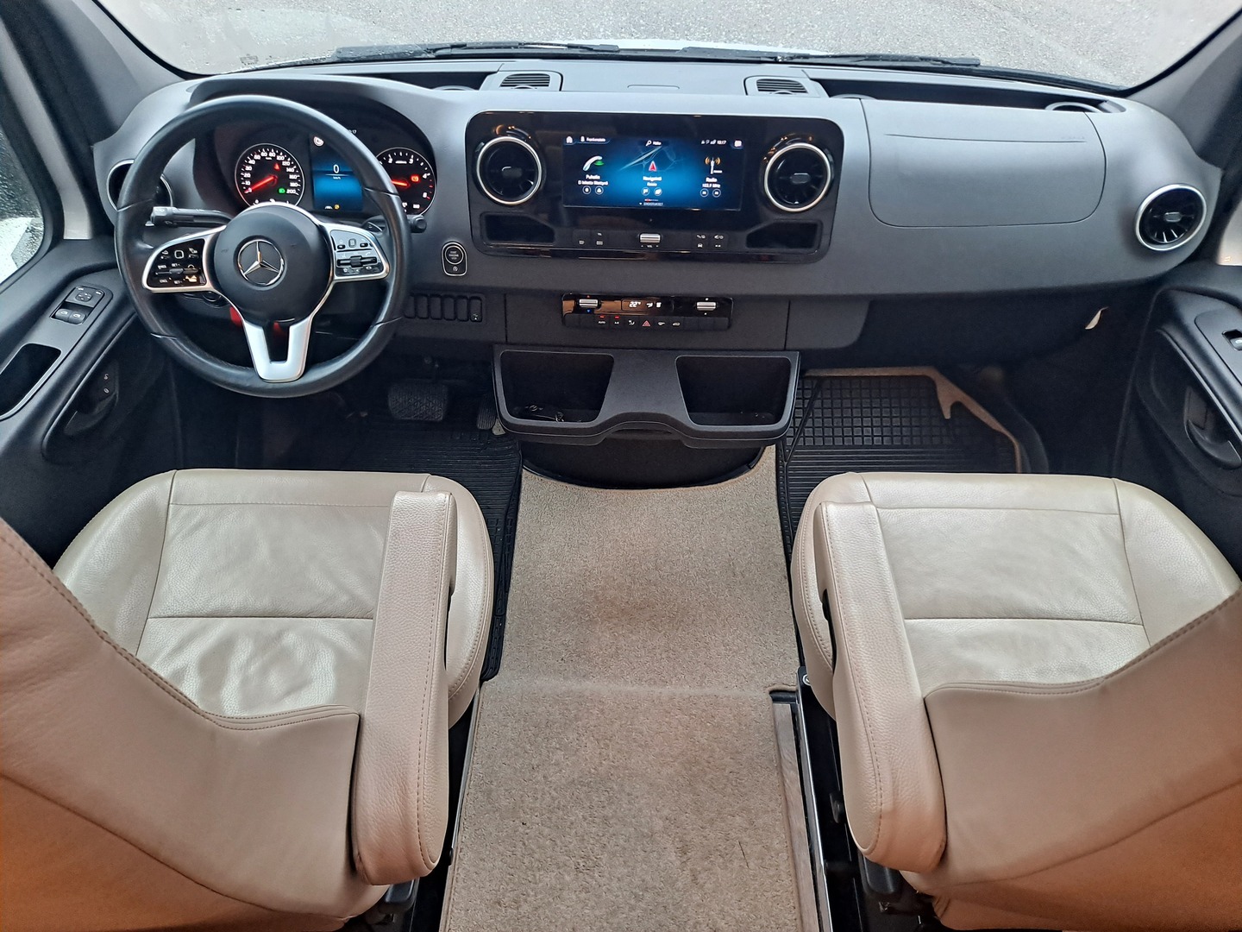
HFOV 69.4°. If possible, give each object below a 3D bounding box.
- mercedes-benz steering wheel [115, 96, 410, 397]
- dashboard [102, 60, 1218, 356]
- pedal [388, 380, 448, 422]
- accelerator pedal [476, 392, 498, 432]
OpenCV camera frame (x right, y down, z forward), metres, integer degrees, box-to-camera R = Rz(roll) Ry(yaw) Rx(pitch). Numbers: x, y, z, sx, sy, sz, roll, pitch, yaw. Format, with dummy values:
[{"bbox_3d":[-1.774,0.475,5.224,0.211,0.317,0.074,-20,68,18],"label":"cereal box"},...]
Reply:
[{"bbox_3d":[-0.463,-0.281,1.179,0.383,0.383,0.100,1,14,0],"label":"mercedes-benz steering wheel"},{"bbox_3d":[0.056,-0.412,1.404,1.650,0.410,0.430,1,45,0],"label":"dashboard"},{"bbox_3d":[-0.408,-0.133,1.820,0.118,0.075,0.035,1,5,0],"label":"pedal"},{"bbox_3d":[-0.277,-0.118,1.870,0.045,0.110,0.035,1,3,0],"label":"accelerator pedal"}]

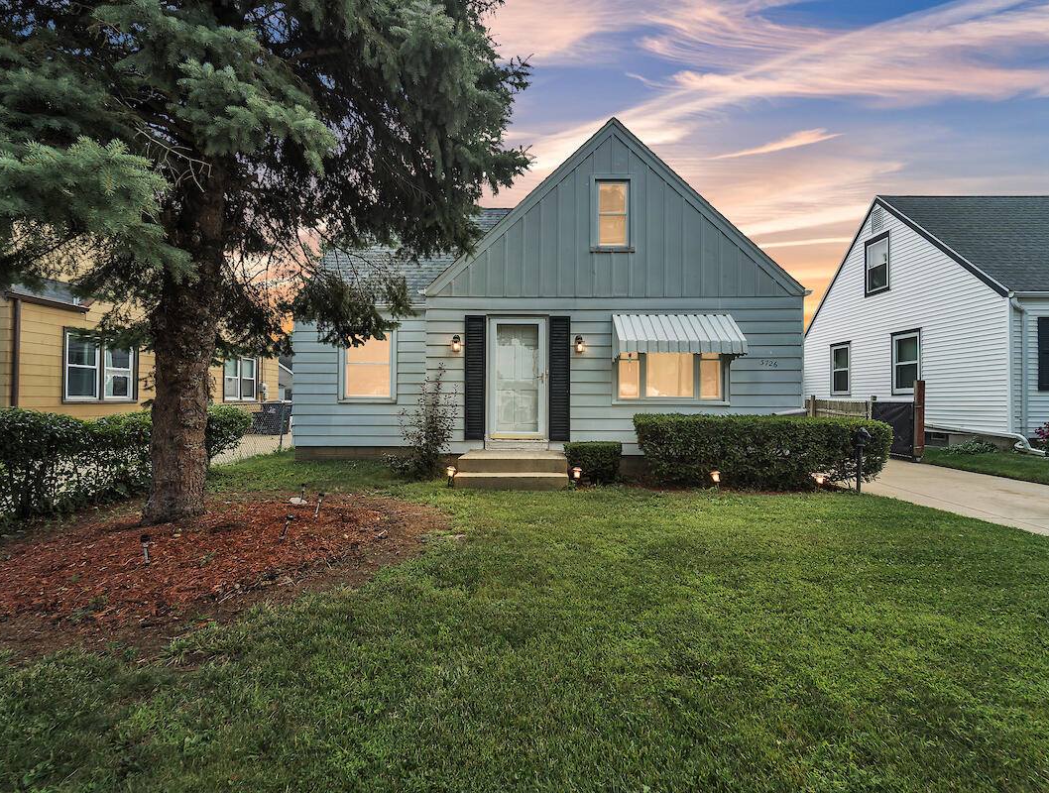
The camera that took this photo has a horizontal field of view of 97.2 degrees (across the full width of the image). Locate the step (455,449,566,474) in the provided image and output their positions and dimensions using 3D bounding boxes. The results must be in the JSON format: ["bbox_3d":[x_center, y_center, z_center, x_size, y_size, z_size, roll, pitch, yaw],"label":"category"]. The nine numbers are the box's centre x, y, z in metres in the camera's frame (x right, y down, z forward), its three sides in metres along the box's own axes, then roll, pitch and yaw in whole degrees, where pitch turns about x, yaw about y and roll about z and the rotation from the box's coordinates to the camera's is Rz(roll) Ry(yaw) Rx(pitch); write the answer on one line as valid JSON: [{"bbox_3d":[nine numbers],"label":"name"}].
[{"bbox_3d":[-0.140,1.010,7.220,1.540,0.210,1.130,0,-1,0],"label":"step"}]

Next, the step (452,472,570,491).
[{"bbox_3d":[-0.170,1.200,6.520,1.570,0.200,0.330,0,-1,0],"label":"step"}]

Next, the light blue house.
[{"bbox_3d":[0.130,-1.840,11.950,9.350,6.400,8.500,0,-1,0],"label":"light blue house"}]

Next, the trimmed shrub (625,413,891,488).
[{"bbox_3d":[3.380,0.790,6.800,3.480,1.030,0.920,0,-1,0],"label":"trimmed shrub"}]

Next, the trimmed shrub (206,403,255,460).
[{"bbox_3d":[-5.550,0.720,8.300,1.200,1.120,1.200,0,-1,0],"label":"trimmed shrub"}]

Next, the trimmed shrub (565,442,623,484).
[{"bbox_3d":[1.040,0.985,7.000,0.800,0.610,0.720,0,-1,0],"label":"trimmed shrub"}]

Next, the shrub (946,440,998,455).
[{"bbox_3d":[9.020,1.010,9.350,0.500,0.300,0.720,0,-1,0],"label":"shrub"}]

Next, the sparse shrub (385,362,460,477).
[{"bbox_3d":[-1.600,0.400,7.250,1.020,1.760,0.880,0,-1,0],"label":"sparse shrub"}]

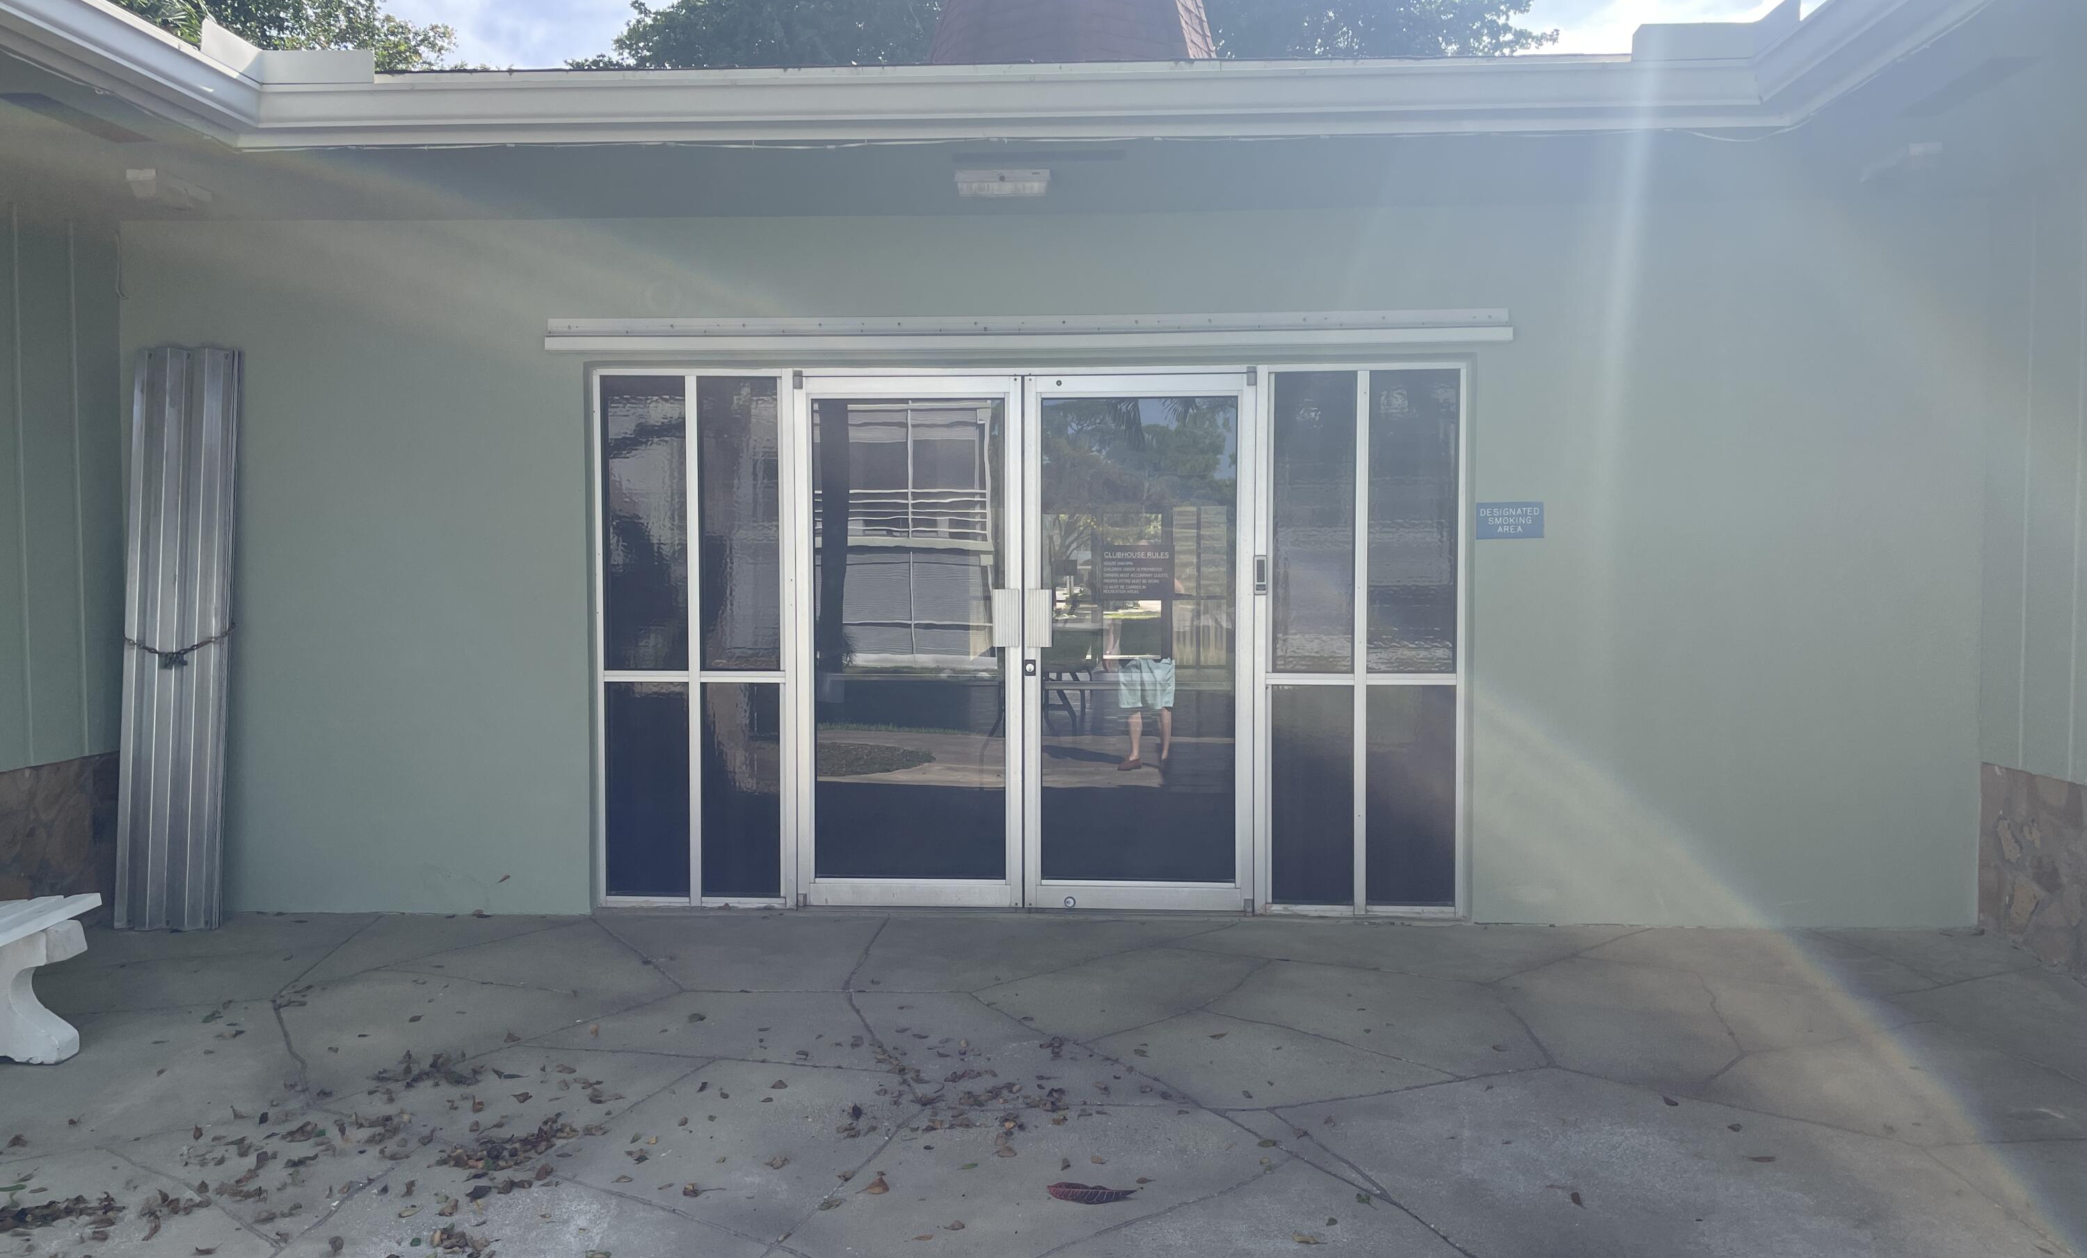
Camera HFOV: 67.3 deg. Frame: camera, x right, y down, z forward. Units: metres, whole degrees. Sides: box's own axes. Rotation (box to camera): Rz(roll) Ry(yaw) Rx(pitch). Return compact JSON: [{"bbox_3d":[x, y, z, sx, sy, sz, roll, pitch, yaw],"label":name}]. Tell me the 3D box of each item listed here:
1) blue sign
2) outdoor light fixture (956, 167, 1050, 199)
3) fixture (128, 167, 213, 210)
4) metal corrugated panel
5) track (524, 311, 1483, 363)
[{"bbox_3d":[1.790,-0.414,6.004,0.253,0.137,0.012,0,2,3],"label":"blue sign"},{"bbox_3d":[-0.138,-1.540,5.470,0.328,0.095,0.110,0,2,3],"label":"outdoor light fixture"},{"bbox_3d":[-3.091,-1.538,5.561,0.105,0.095,0.335,0,2,3],"label":"fixture"},{"bbox_3d":[-3.391,0.028,6.149,0.385,2.270,0.075,1,-2,3],"label":"metal corrugated panel"},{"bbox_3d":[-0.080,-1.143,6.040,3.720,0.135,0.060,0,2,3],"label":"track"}]

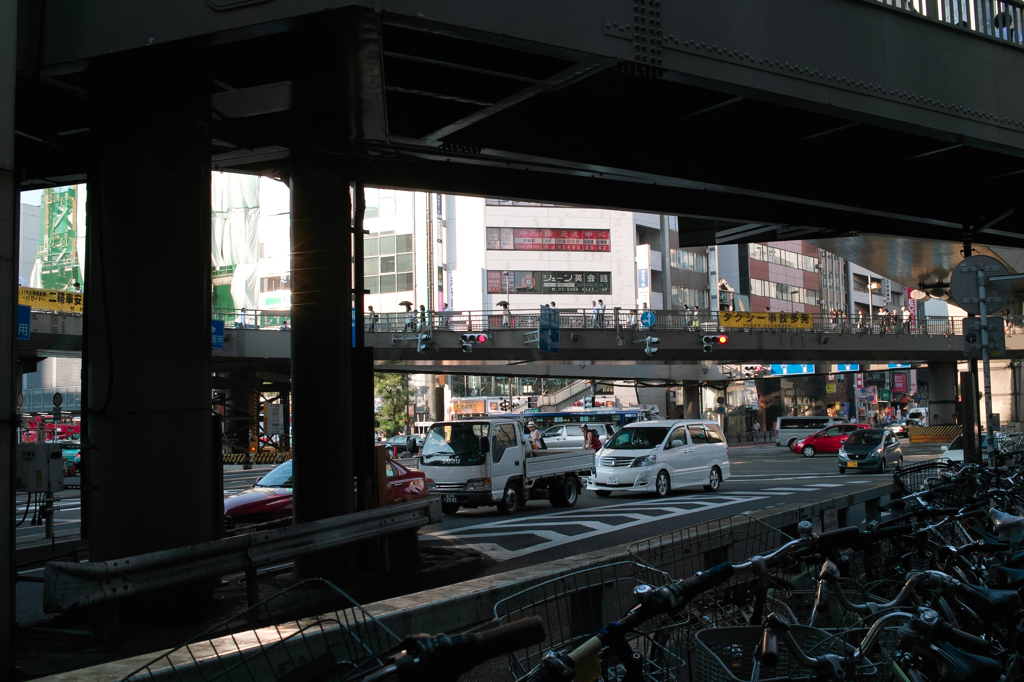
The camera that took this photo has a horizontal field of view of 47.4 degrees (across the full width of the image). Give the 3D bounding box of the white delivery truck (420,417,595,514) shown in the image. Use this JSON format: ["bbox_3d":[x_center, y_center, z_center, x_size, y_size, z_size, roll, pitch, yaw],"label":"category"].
[{"bbox_3d":[-0.001,2.563,25.352,1.700,2.030,4.700,-4,-5,31],"label":"white delivery truck"}]

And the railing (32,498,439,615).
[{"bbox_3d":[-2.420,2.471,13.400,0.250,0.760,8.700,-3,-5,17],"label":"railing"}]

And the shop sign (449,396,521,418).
[{"bbox_3d":[-2.170,5.169,92.000,5.600,1.400,0.400,-1,-4,3],"label":"shop sign"}]

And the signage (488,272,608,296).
[{"bbox_3d":[3.113,-4.793,96.000,10.370,1.870,0.200,0,-4,-14],"label":"signage"}]

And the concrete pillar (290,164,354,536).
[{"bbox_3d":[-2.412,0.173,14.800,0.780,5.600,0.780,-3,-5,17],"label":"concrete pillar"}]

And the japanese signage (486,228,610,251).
[{"bbox_3d":[3.030,-8.301,96.000,10.370,1.870,0.200,0,-4,-14],"label":"japanese signage"}]

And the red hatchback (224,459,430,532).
[{"bbox_3d":[-3.141,2.633,19.157,1.820,1.420,4.600,-4,-5,28],"label":"red hatchback"}]

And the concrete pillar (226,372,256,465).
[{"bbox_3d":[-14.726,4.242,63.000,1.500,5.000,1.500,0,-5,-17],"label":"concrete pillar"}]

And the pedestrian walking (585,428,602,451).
[{"bbox_3d":[2.350,3.413,34.000,0.700,1.700,0.550,-1,-5,-8],"label":"pedestrian walking"}]

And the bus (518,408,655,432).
[{"bbox_3d":[3.698,6.416,81.980,10.700,3.050,2.500,-2,-4,12],"label":"bus"}]

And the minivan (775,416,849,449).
[{"bbox_3d":[17.414,5.360,67.001,4.720,1.990,1.700,-2,-4,5],"label":"minivan"}]

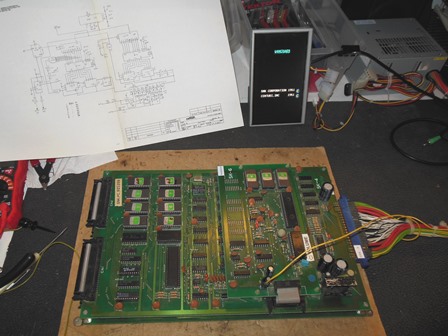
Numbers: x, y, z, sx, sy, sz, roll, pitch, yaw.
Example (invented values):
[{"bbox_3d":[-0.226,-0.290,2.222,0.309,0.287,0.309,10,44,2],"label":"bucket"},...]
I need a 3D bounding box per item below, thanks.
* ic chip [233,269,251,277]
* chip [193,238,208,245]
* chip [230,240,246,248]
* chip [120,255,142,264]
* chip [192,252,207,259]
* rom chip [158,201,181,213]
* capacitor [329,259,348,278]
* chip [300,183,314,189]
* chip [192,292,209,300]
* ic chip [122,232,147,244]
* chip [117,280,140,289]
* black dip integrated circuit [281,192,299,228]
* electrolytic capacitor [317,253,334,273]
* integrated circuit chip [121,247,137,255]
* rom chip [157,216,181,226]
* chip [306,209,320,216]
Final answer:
[{"bbox_3d":[0.022,0.133,0.404,0.019,0.005,0.008,-1,55,-3],"label":"ic chip"},{"bbox_3d":[-0.032,0.102,0.442,0.019,0.004,0.008,0,54,-5],"label":"chip"},{"bbox_3d":[0.018,0.100,0.428,0.019,0.004,0.007,-1,54,-2],"label":"chip"},{"bbox_3d":[-0.120,0.120,0.422,0.025,0.004,0.008,0,54,-5],"label":"chip"},{"bbox_3d":[-0.033,0.117,0.433,0.019,0.004,0.007,-1,54,-2],"label":"chip"},{"bbox_3d":[-0.080,0.057,0.470,0.032,0.006,0.015,-1,54,-2],"label":"rom chip"},{"bbox_3d":[0.147,0.128,0.415,0.015,0.027,0.015,-1,54,-2],"label":"capacitor"},{"bbox_3d":[0.129,0.028,0.498,0.019,0.005,0.008,-1,55,-3],"label":"chip"},{"bbox_3d":[-0.029,0.159,0.399,0.019,0.005,0.008,-1,55,-3],"label":"chip"},{"bbox_3d":[-0.121,0.095,0.440,0.032,0.005,0.015,-1,55,-3],"label":"ic chip"},{"bbox_3d":[-0.118,0.145,0.404,0.025,0.004,0.008,0,54,-5],"label":"chip"},{"bbox_3d":[0.087,0.057,0.436,0.015,0.006,0.052,-1,55,-3],"label":"black dip integrated circuit"},{"bbox_3d":[0.131,0.124,0.418,0.016,0.026,0.016,-1,55,-3],"label":"electrolytic capacitor"},{"bbox_3d":[-0.128,0.111,0.435,0.019,0.004,0.007,-1,54,-2],"label":"integrated circuit chip"},{"bbox_3d":[-0.077,0.075,0.457,0.032,0.006,0.015,-1,54,-2],"label":"rom chip"},{"bbox_3d":[0.130,0.065,0.472,0.019,0.005,0.008,-1,55,-3],"label":"chip"}]

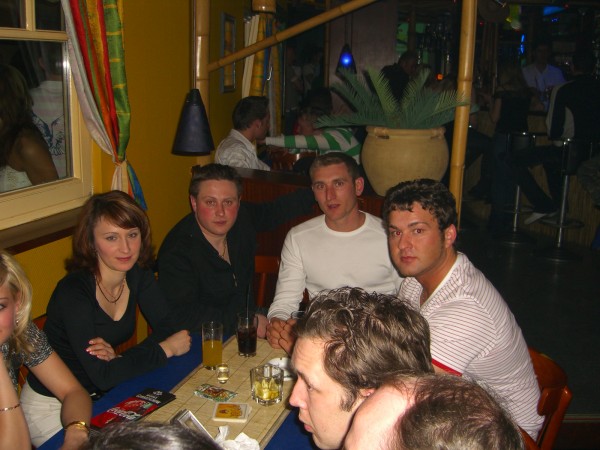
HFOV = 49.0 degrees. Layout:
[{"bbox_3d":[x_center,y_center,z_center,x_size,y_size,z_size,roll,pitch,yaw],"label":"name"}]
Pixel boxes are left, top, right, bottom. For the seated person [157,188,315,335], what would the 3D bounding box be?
[{"bbox_3d":[-0.209,0.393,2.559,0.720,1.300,0.780,-7,16,-29],"label":"seated person"}]

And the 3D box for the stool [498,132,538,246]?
[{"bbox_3d":[2.079,-0.357,6.235,0.430,1.030,0.460,3,14,7],"label":"stool"}]

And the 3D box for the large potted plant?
[{"bbox_3d":[0.429,-0.395,2.828,0.680,0.560,0.640,1,14,0],"label":"large potted plant"}]

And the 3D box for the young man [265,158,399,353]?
[{"bbox_3d":[0.121,0.386,2.555,0.520,1.330,0.780,5,15,14],"label":"young man"}]

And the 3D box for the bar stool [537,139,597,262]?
[{"bbox_3d":[2.326,-0.235,5.779,0.440,1.030,0.460,0,14,-7],"label":"bar stool"}]

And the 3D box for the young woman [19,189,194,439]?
[{"bbox_3d":[-0.632,0.522,2.078,0.720,1.270,0.500,12,18,36],"label":"young woman"}]

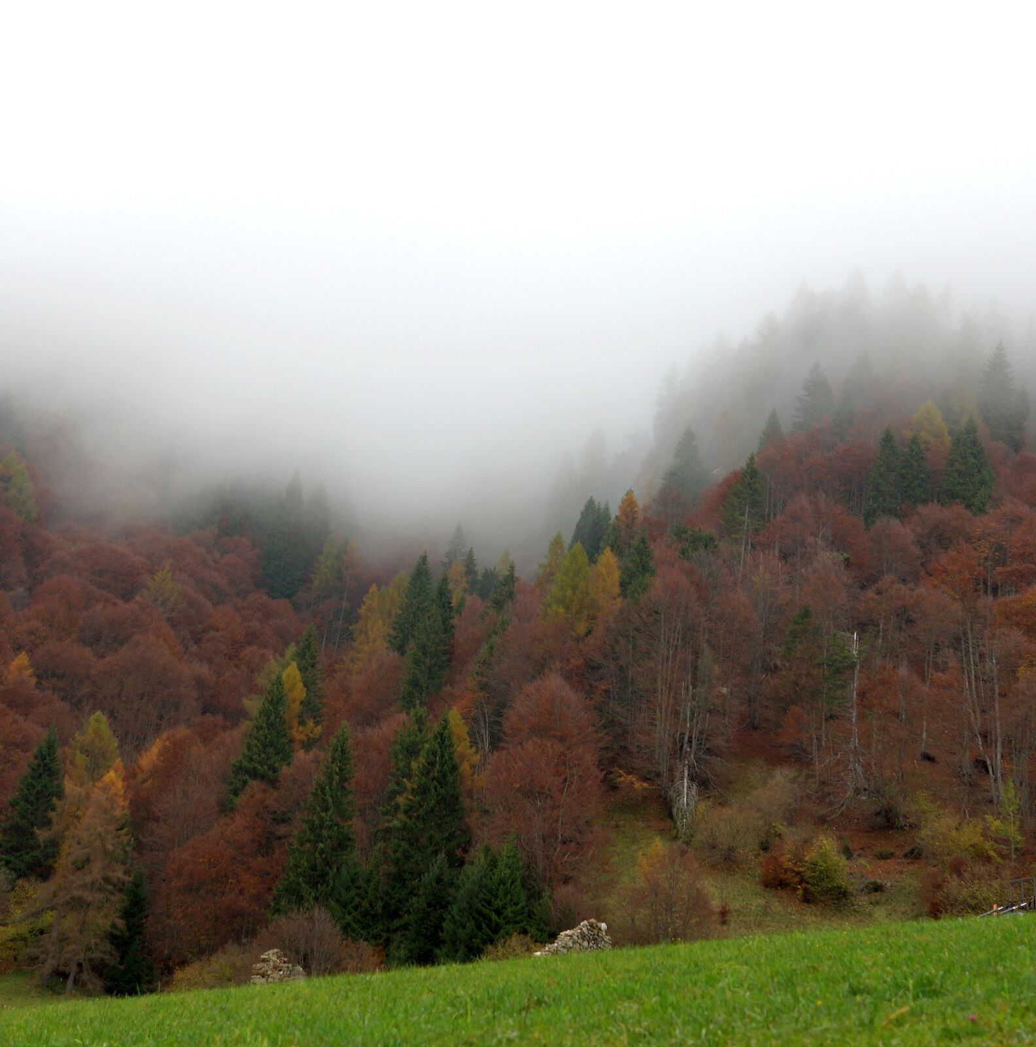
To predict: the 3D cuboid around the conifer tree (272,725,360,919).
[{"bbox_3d":[-14.230,21.820,130.000,6.270,15.220,6.270,1,-7,-6],"label":"conifer tree"}]

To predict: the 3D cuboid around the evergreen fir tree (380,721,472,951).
[{"bbox_3d":[-6.400,22.250,130.000,6.180,17.270,6.180,0,-7,-3],"label":"evergreen fir tree"}]

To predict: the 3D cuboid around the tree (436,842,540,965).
[{"bbox_3d":[-1.800,23.910,114.420,6.300,8.300,6.300,0,-8,0],"label":"tree"}]

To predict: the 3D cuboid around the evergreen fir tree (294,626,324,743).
[{"bbox_3d":[-23.979,20.260,210.000,3.798,16.879,3.798,0,-6,0],"label":"evergreen fir tree"}]

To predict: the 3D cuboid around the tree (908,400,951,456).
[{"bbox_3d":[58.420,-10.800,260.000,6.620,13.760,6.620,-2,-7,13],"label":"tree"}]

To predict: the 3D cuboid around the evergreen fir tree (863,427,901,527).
[{"bbox_3d":[56.830,-5.700,285.000,6.210,18.750,6.210,1,-10,0],"label":"evergreen fir tree"}]

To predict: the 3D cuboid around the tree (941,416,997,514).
[{"bbox_3d":[57.840,-5.590,235.000,7.240,16.700,7.240,-2,-7,14],"label":"tree"}]

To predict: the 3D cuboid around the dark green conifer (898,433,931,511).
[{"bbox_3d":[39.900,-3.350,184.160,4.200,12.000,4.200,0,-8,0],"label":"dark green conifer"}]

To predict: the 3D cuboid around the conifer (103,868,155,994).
[{"bbox_3d":[-25.470,26.750,119.420,3.500,8.400,3.500,0,-8,0],"label":"conifer"}]

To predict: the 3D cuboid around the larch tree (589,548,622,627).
[{"bbox_3d":[11.250,10.230,235.000,4.720,14.200,4.720,0,-7,3],"label":"larch tree"}]

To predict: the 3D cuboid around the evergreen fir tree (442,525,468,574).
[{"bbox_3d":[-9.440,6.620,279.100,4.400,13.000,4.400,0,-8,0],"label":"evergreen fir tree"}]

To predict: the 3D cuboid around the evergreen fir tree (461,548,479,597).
[{"bbox_3d":[-8.250,10.380,310.000,3.580,12.590,3.580,1,-10,0],"label":"evergreen fir tree"}]

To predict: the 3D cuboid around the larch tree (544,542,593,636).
[{"bbox_3d":[5.530,8.940,199.030,5.600,14.000,5.600,0,-8,0],"label":"larch tree"}]

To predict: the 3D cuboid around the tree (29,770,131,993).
[{"bbox_3d":[-34.020,27.590,140.000,7.390,17.340,7.390,1,-10,0],"label":"tree"}]

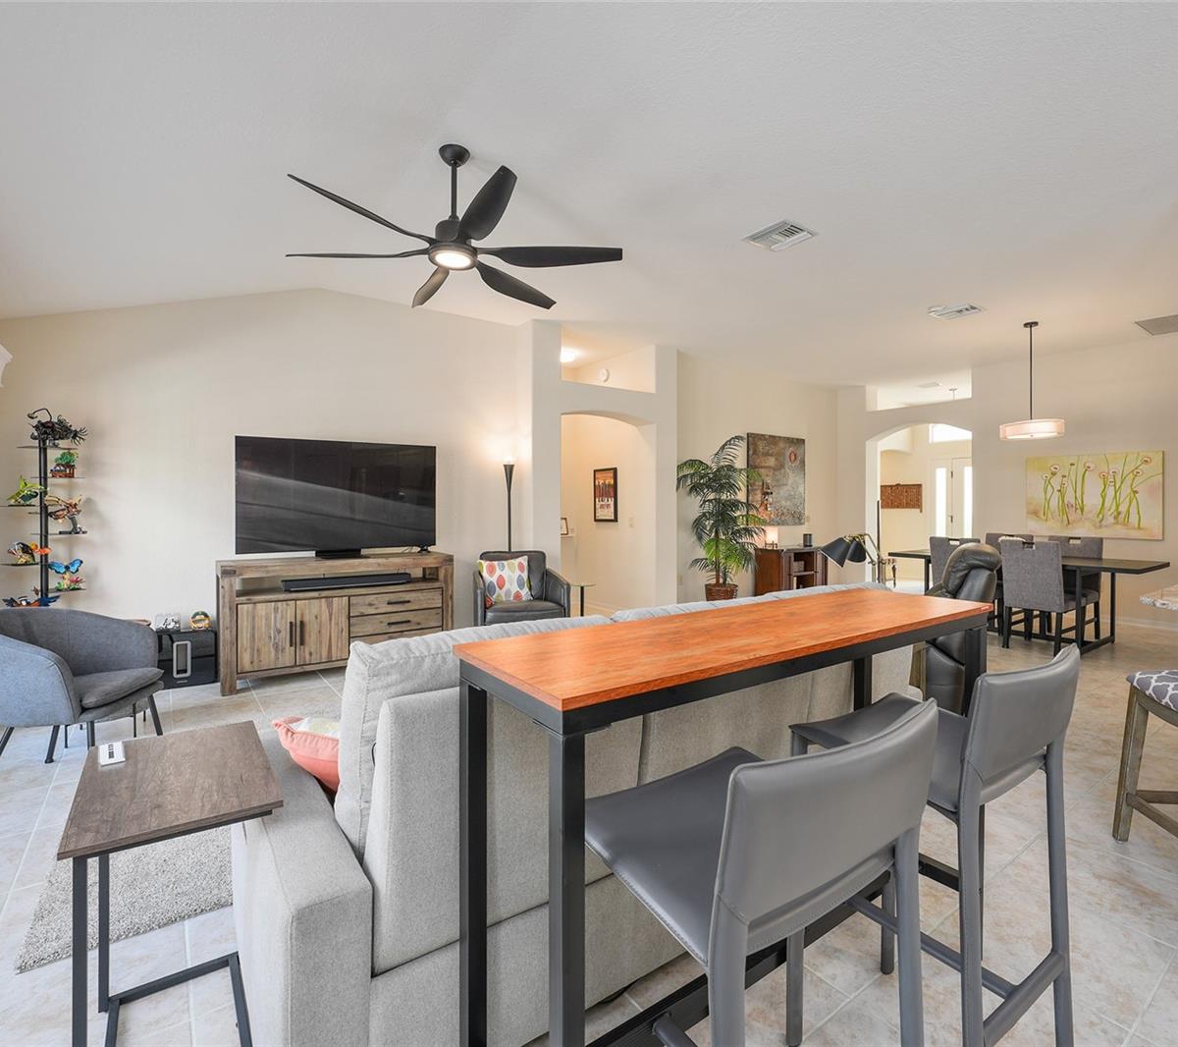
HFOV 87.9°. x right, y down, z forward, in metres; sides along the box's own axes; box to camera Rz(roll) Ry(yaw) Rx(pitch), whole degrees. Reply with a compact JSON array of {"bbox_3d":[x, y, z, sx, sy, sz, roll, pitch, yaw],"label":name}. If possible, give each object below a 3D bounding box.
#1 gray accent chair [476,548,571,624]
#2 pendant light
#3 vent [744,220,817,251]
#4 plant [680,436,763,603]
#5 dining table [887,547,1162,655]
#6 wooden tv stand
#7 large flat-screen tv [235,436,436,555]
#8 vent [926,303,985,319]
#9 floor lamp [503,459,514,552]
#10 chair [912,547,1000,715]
[{"bbox_3d":[-0.550,0.673,5.020,0.710,0.845,0.720,0,1,-26],"label":"gray accent chair"},{"bbox_3d":[4.168,-1.338,5.754,0.615,1.080,0.615,-1,1,-35],"label":"pendant light"},{"bbox_3d":[1.220,-1.810,3.881,0.340,0.035,0.340,-1,1,-35],"label":"vent"},{"bbox_3d":[1.470,0.030,6.760,0.980,2.020,0.920,0,1,0],"label":"plant"},{"bbox_3d":[4.065,0.696,5.798,0.950,0.750,1.970,-1,1,-35],"label":"dining table"},{"bbox_3d":[-1.877,0.682,4.653,1.600,0.850,0.450,-1,1,-35],"label":"wooden tv stand"},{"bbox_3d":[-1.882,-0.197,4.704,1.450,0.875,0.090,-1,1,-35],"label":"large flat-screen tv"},{"bbox_3d":[3.265,-1.859,5.391,0.340,0.035,0.340,-1,1,-35],"label":"vent"},{"bbox_3d":[-0.716,0.255,5.497,0.250,1.650,0.250,-1,1,-35],"label":"floor lamp"},{"bbox_3d":[1.930,0.621,3.750,0.920,1.030,0.820,1,1,40],"label":"chair"}]

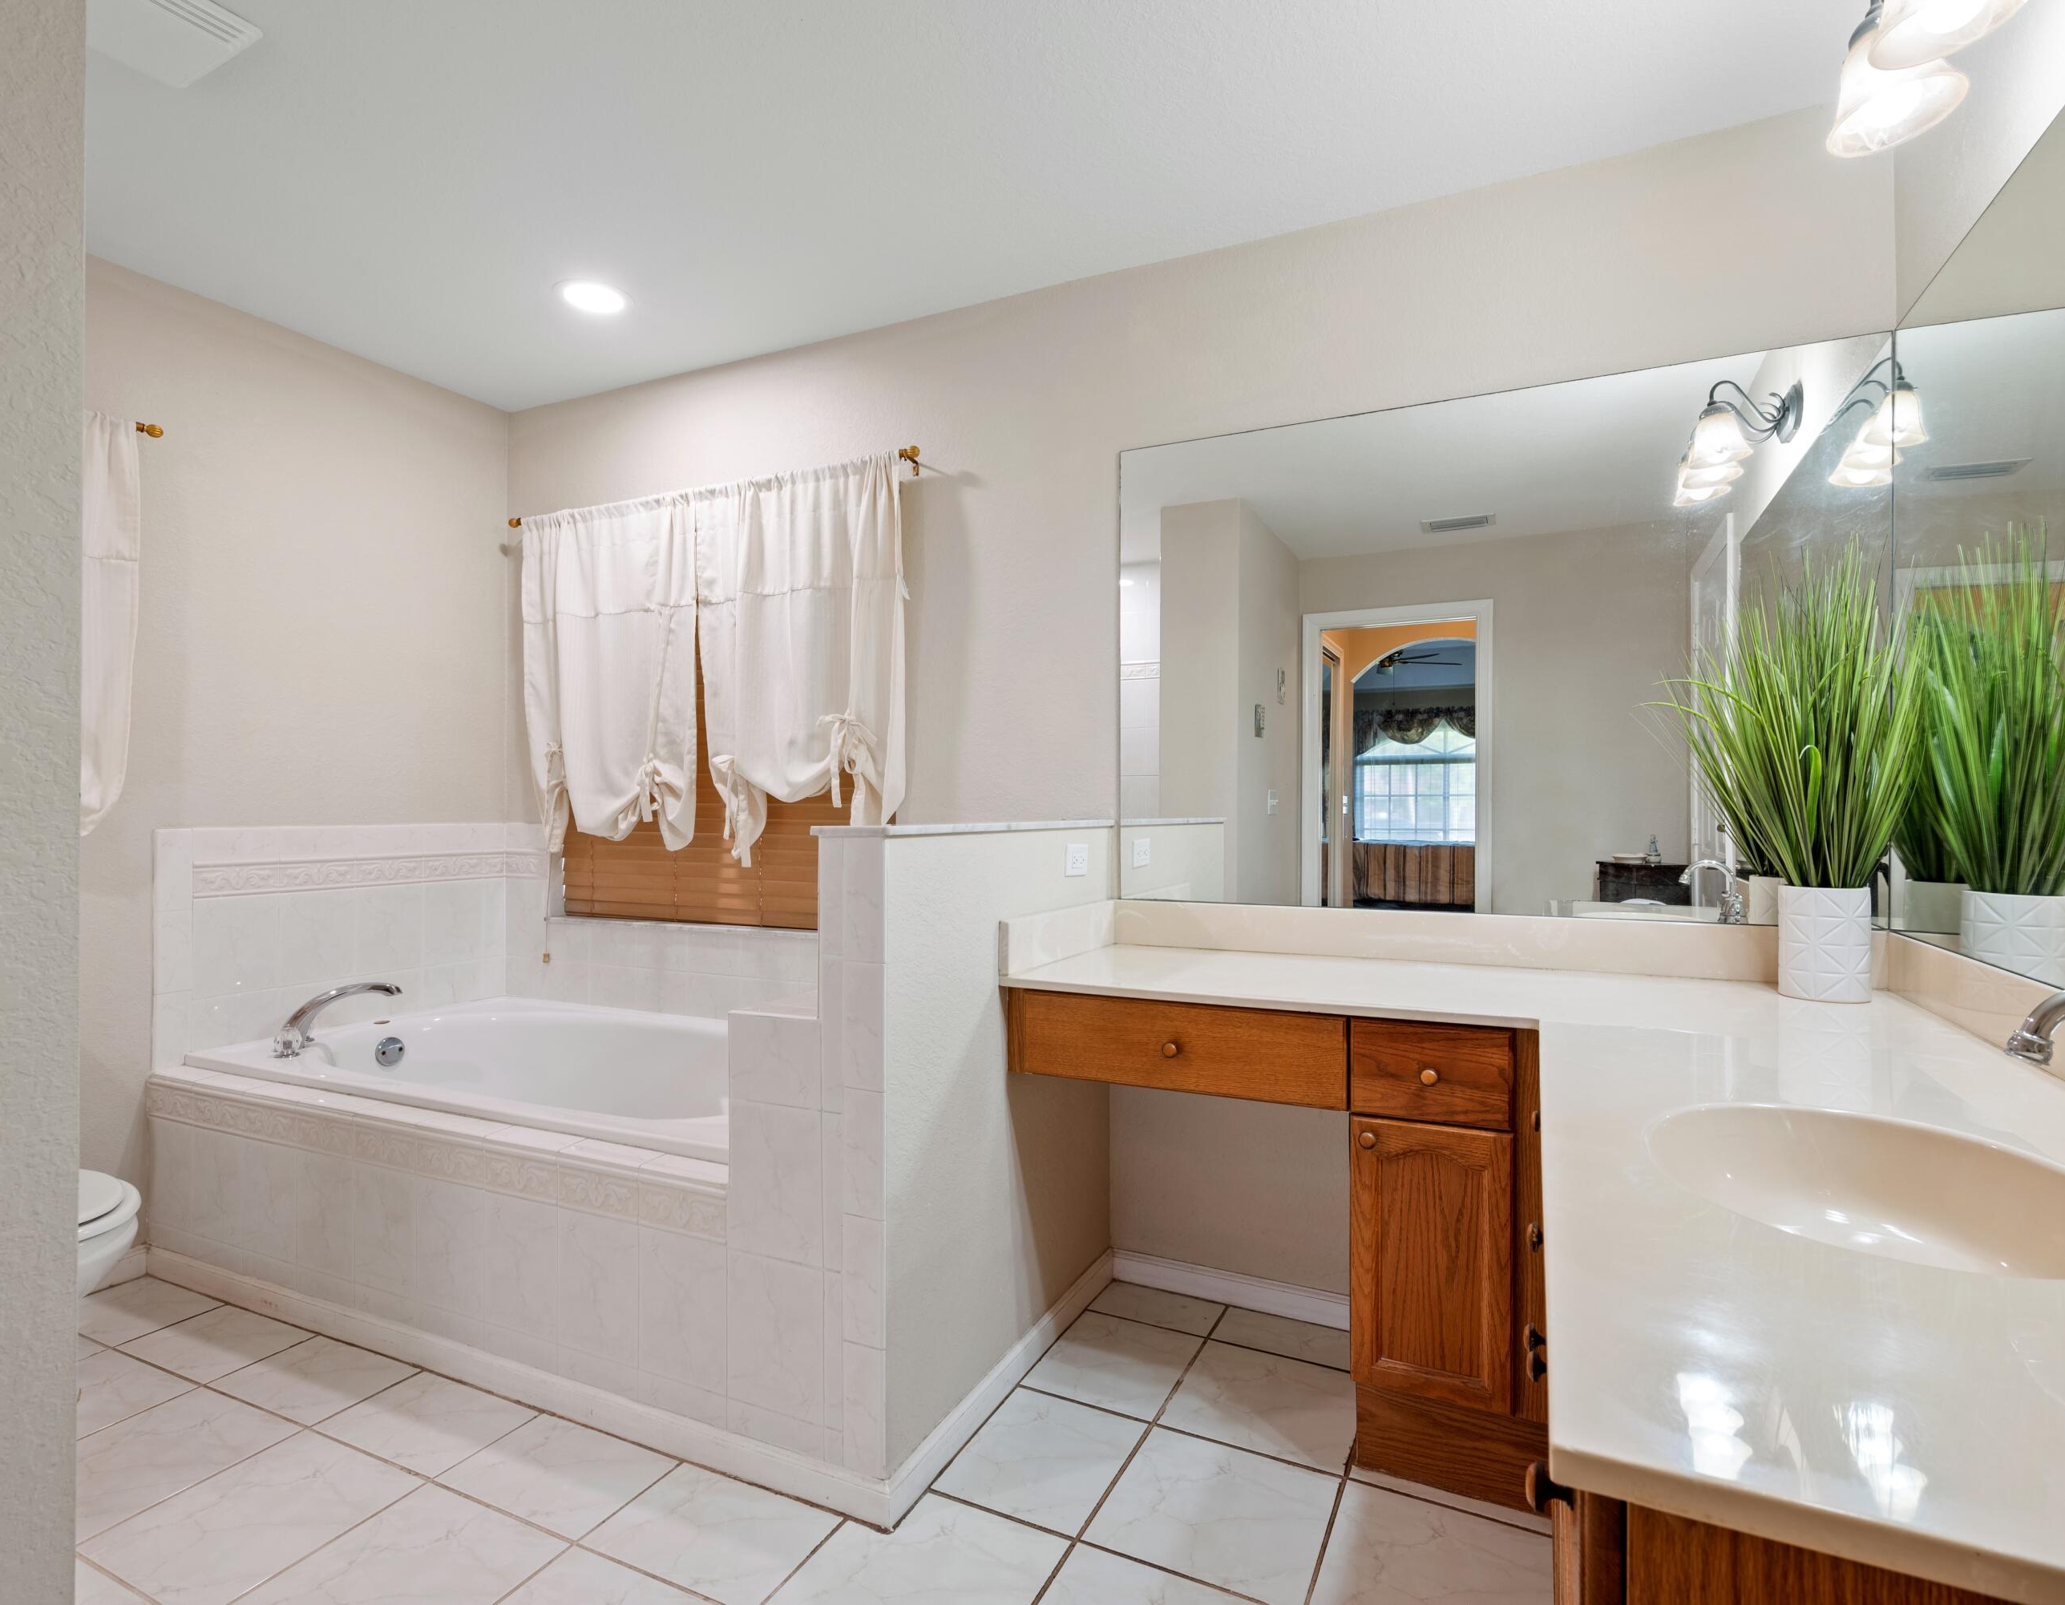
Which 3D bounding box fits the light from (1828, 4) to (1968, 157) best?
[{"bbox_3d":[1.070,-0.919,1.337,0.139,0.152,0.139,0,0,25],"label":"light"}]

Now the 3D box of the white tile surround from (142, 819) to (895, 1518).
[{"bbox_3d":[-0.966,0.591,2.548,2.111,1.086,0.977,0,0,25],"label":"white tile surround"}]

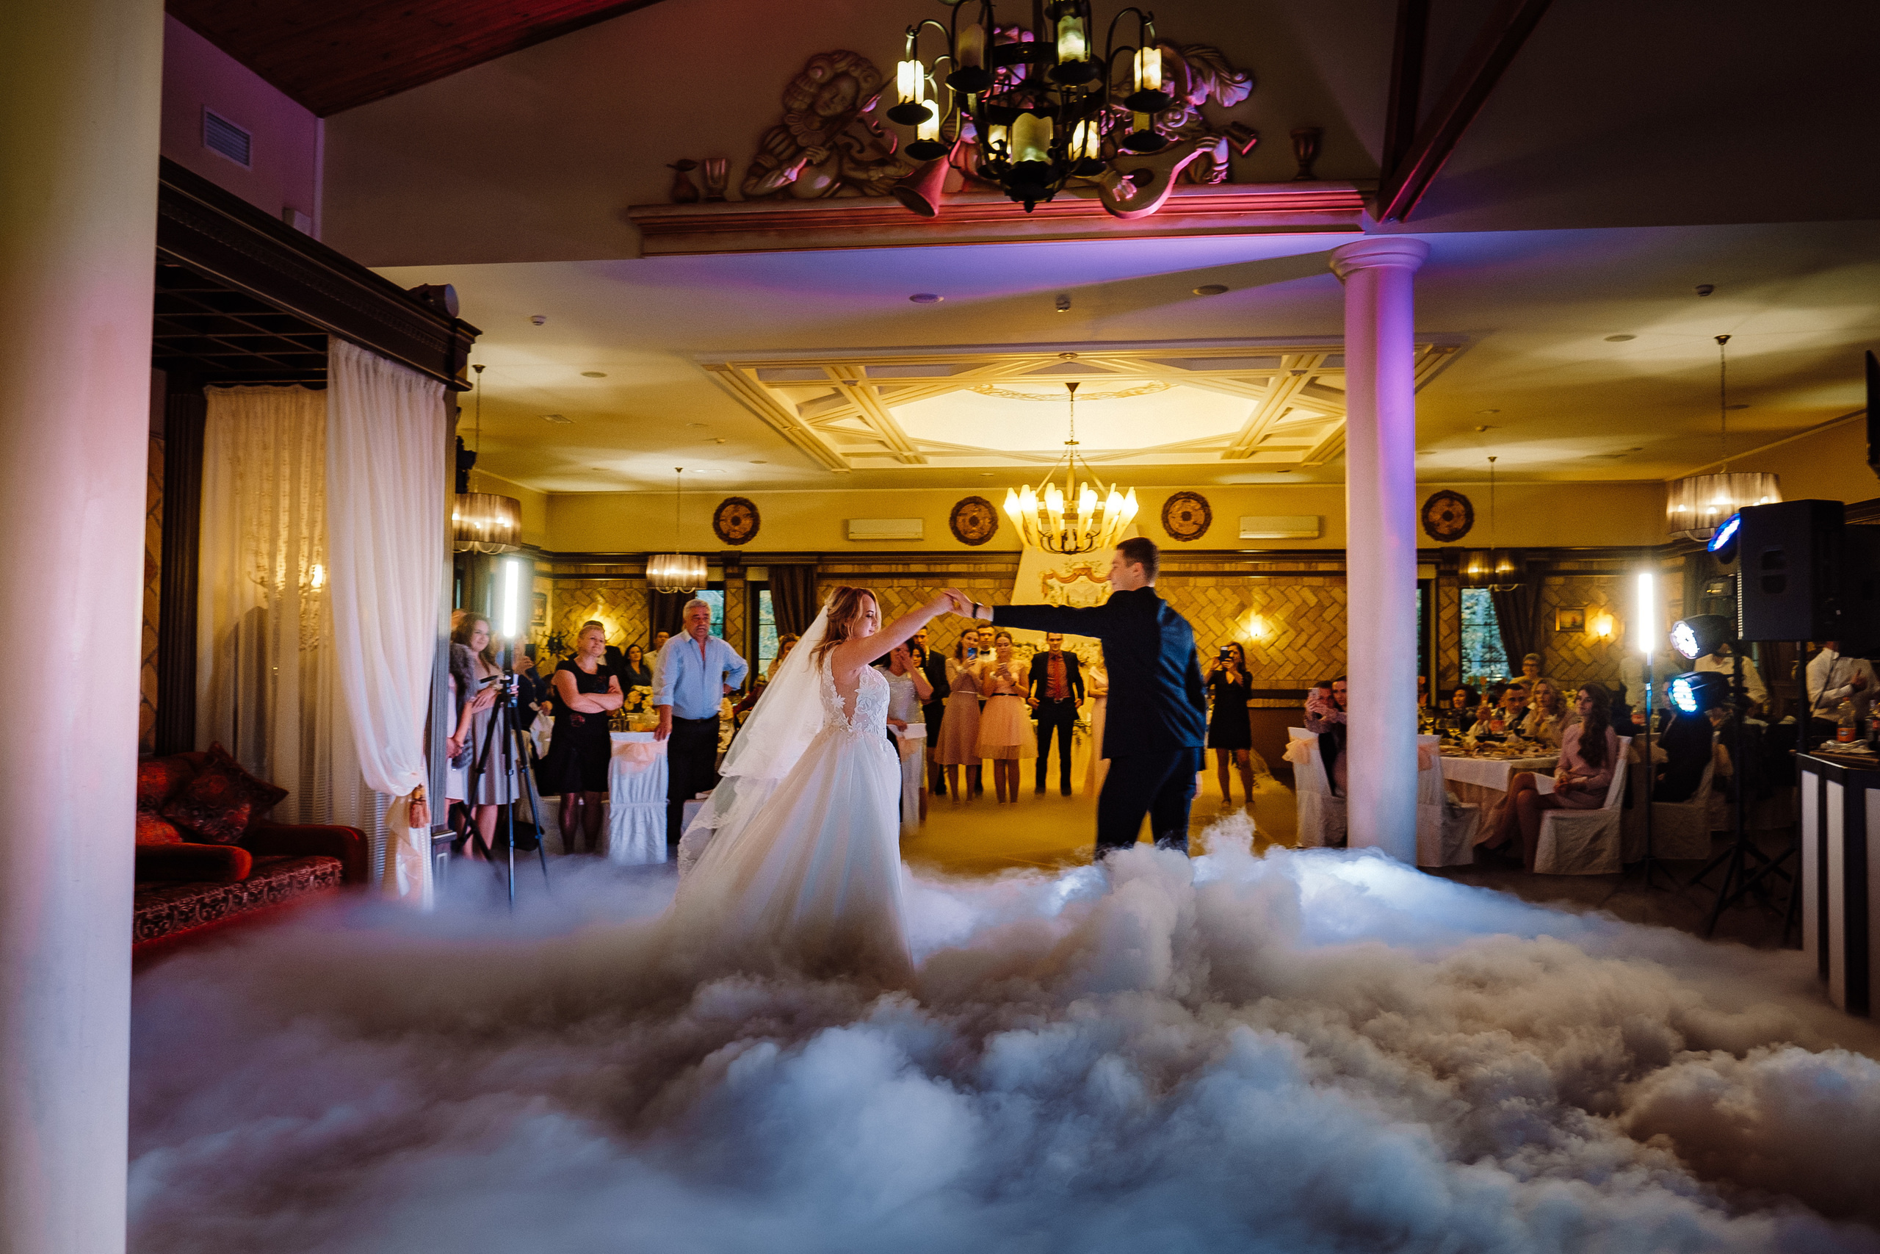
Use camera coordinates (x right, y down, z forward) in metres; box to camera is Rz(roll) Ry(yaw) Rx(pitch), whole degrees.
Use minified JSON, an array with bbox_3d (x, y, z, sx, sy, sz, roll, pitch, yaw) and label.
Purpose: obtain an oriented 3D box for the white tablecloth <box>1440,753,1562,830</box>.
[{"bbox_3d":[4.048,1.301,9.411,1.450,0.760,1.450,2,-3,-35],"label":"white tablecloth"}]

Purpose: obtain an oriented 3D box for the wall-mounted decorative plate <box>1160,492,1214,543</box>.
[{"bbox_3d":[3.298,-1.474,16.668,0.670,0.670,0.060,0,-2,7],"label":"wall-mounted decorative plate"}]

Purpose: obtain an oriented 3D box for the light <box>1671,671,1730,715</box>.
[{"bbox_3d":[4.258,0.361,7.000,0.260,0.215,0.215,-13,-2,-1],"label":"light"}]

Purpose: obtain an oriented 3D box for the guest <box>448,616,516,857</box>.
[{"bbox_3d":[-2.944,0.722,8.072,0.460,1.634,0.400,2,-2,-30],"label":"guest"}]

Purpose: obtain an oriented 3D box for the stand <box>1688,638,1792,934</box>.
[{"bbox_3d":[4.315,0.838,6.800,0.650,1.500,0.650,0,-2,6],"label":"stand"}]

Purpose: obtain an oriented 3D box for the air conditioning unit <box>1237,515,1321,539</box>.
[{"bbox_3d":[4.082,-1.192,15.079,0.930,0.280,0.220,0,-2,6],"label":"air conditioning unit"}]

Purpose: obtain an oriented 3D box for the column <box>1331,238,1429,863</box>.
[{"bbox_3d":[2.555,-0.316,7.224,0.550,3.805,0.550,0,-2,7],"label":"column"}]

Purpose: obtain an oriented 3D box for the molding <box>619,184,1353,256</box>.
[{"bbox_3d":[0.267,-2.249,6.956,4.117,0.252,0.200,0,-2,7],"label":"molding"}]

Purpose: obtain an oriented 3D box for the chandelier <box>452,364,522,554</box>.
[{"bbox_3d":[-3.659,-1.331,9.904,0.720,1.478,0.720,0,-2,7],"label":"chandelier"}]

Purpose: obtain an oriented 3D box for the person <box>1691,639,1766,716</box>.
[{"bbox_3d":[7.370,0.897,11.700,0.400,1.770,0.540,2,-3,-44],"label":"person"}]

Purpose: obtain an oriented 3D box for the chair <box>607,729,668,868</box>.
[{"bbox_3d":[-2.037,1.153,8.559,0.420,0.894,0.500,1,-2,-9],"label":"chair"}]

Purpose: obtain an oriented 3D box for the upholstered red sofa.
[{"bbox_3d":[-3.170,1.036,4.970,0.900,0.940,1.950,0,-2,6],"label":"upholstered red sofa"}]

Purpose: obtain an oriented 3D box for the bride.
[{"bbox_3d":[-0.543,0.676,5.300,1.220,1.700,0.920,0,-2,7],"label":"bride"}]

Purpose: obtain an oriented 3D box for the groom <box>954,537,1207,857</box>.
[{"bbox_3d":[0.649,0.542,5.440,0.840,1.862,0.820,-1,-3,44],"label":"groom"}]

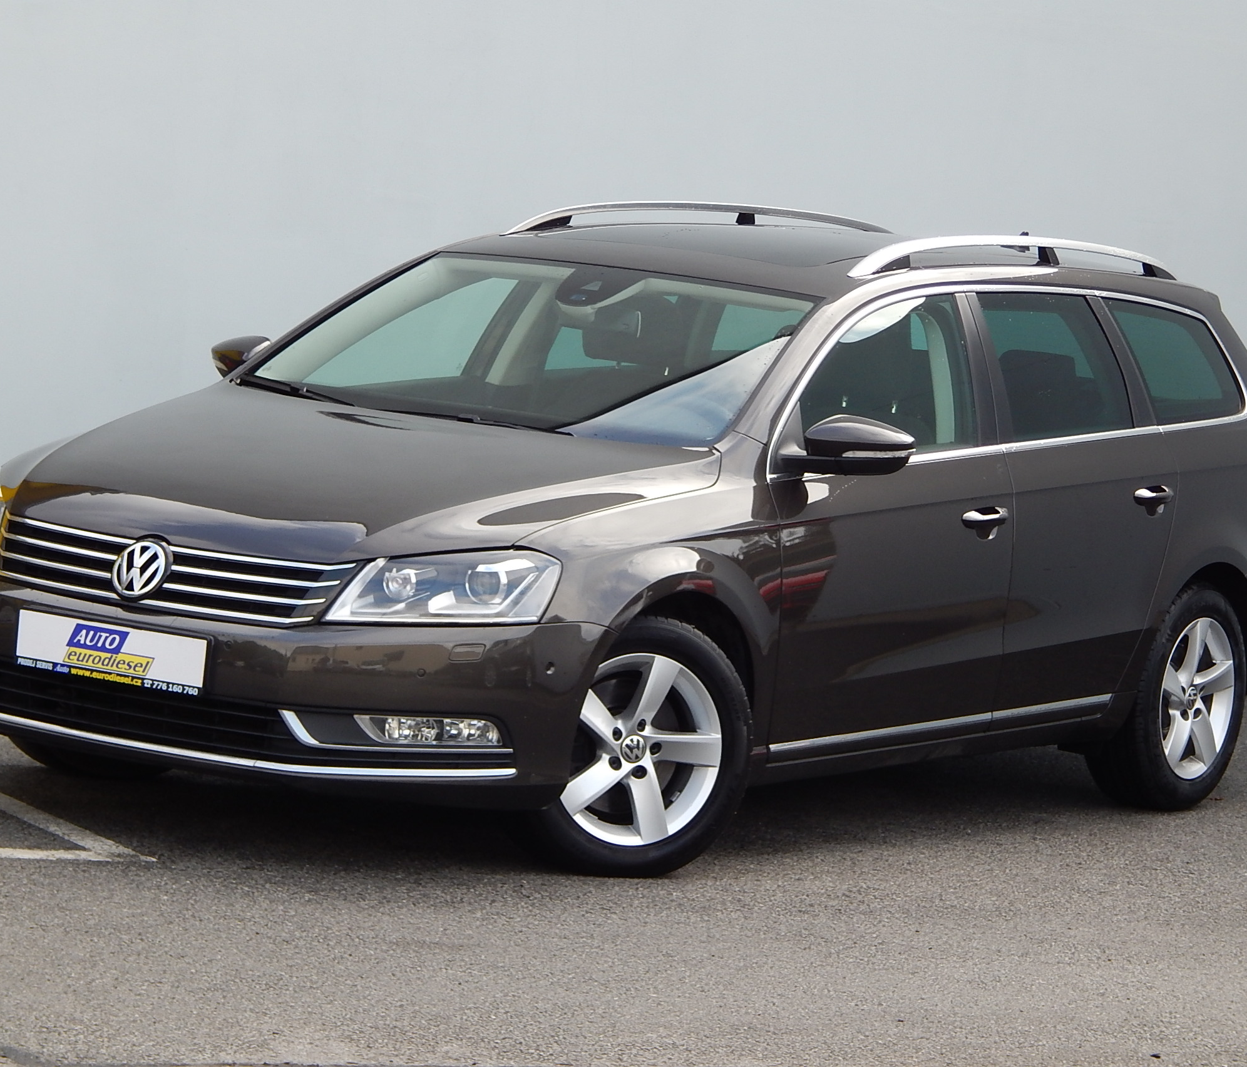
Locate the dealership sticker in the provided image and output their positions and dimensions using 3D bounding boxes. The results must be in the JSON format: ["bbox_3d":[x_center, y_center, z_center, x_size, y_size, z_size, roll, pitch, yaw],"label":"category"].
[{"bbox_3d":[-1.126,0.267,11.991,0.525,0.128,0.020,8,4,32],"label":"dealership sticker"}]

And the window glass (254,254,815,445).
[{"bbox_3d":[-0.220,-0.469,13.268,1.380,0.100,0.830,8,34,32],"label":"window glass"}]

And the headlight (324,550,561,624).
[{"bbox_3d":[-0.390,0.123,11.841,0.390,0.190,0.360,9,6,32],"label":"headlight"}]

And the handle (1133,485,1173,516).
[{"bbox_3d":[1.389,-0.086,14.240,0.050,0.070,0.220,8,5,32],"label":"handle"}]

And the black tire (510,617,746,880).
[{"bbox_3d":[-0.016,0.475,12.320,0.625,0.625,0.215,3,5,-30],"label":"black tire"}]

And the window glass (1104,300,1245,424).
[{"bbox_3d":[1.482,-0.456,14.537,0.040,0.345,0.635,-16,-7,29],"label":"window glass"}]

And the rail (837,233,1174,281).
[{"bbox_3d":[1.054,-0.720,14.220,0.065,0.125,1.900,8,5,30],"label":"rail"}]

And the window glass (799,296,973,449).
[{"bbox_3d":[0.628,-0.390,13.187,0.050,0.410,0.950,-17,-8,32],"label":"window glass"}]

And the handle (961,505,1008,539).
[{"bbox_3d":[0.897,-0.025,13.469,0.050,0.070,0.235,8,5,32],"label":"handle"}]

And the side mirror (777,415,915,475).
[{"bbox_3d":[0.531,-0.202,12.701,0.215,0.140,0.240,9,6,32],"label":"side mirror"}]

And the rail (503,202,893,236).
[{"bbox_3d":[0.250,-0.837,14.850,0.055,0.125,1.980,8,6,34],"label":"rail"}]

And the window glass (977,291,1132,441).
[{"bbox_3d":[1.121,-0.423,13.950,0.040,0.390,0.670,-16,-7,30],"label":"window glass"}]

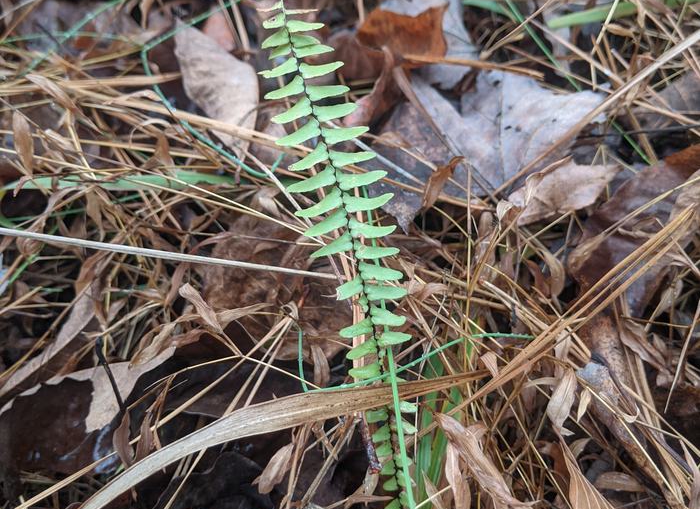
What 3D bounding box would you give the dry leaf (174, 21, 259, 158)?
[{"bbox_3d":[-0.095,-0.116,0.515,0.047,0.020,0.104,-27,83,-10],"label":"dry leaf"}]

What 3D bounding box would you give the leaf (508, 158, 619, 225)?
[{"bbox_3d":[0.136,-0.040,0.465,0.070,0.018,0.032,-20,70,0],"label":"leaf"}]

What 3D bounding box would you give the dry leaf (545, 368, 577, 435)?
[{"bbox_3d":[0.119,0.082,0.410,0.015,0.022,0.030,8,52,6],"label":"dry leaf"}]

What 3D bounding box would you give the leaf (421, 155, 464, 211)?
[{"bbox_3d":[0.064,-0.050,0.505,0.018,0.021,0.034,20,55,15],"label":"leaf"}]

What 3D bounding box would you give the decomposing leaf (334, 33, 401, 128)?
[{"bbox_3d":[0.014,-0.138,0.580,0.043,0.034,0.063,16,54,12],"label":"decomposing leaf"}]

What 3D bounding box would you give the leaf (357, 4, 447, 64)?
[{"bbox_3d":[0.042,-0.183,0.605,0.072,0.031,0.040,-4,52,-3],"label":"leaf"}]

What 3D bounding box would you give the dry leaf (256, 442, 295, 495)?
[{"bbox_3d":[-0.039,0.113,0.385,0.012,0.008,0.029,32,68,11],"label":"dry leaf"}]

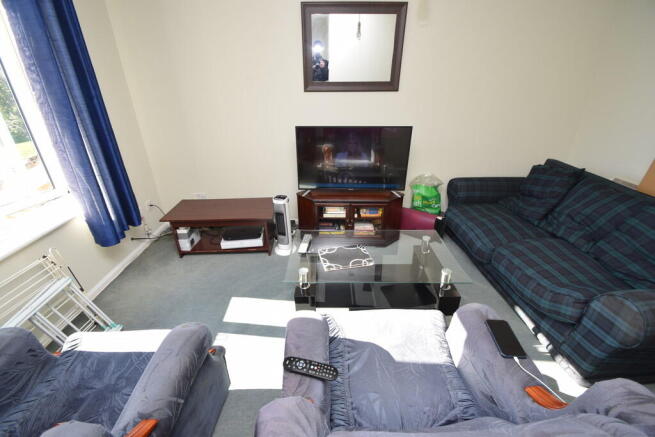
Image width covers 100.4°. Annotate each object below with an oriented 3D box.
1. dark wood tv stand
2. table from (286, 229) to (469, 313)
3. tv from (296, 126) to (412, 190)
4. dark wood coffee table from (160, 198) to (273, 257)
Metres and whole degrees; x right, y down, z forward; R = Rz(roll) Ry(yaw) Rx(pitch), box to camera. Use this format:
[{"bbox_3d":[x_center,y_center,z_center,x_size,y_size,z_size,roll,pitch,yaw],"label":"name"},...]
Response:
[{"bbox_3d":[0.219,-0.046,2.685,0.983,0.459,0.472,1,26,3],"label":"dark wood tv stand"},{"bbox_3d":[0.268,0.402,1.800,0.999,0.416,0.591,0,26,2],"label":"table"},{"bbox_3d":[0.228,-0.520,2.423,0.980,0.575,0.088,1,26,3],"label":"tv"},{"bbox_3d":[-0.941,0.085,2.515,0.902,0.386,0.475,-2,26,-3],"label":"dark wood coffee table"}]

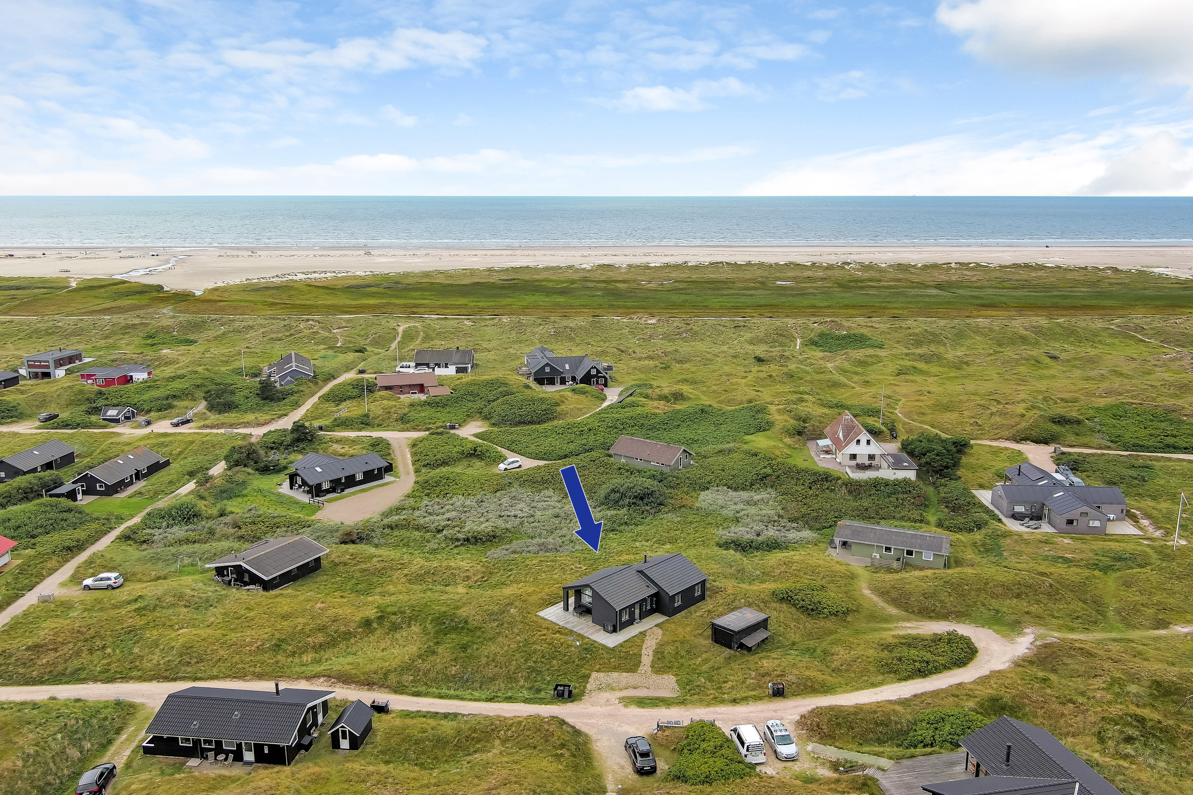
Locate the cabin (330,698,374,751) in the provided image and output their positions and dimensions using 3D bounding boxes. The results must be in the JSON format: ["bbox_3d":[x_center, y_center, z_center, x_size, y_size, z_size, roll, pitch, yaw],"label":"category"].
[{"bbox_3d":[-21.398,28.676,84.090,2.740,2.670,3.870,1,12,7],"label":"cabin"}]

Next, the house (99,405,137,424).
[{"bbox_3d":[-96.133,3.219,194.189,5.000,2.800,5.600,3,12,12],"label":"house"}]

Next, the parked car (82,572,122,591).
[{"bbox_3d":[-59.617,22.195,115.969,4.500,1.670,1.890,0,12,1],"label":"parked car"}]

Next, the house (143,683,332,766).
[{"bbox_3d":[-32.350,28.720,87.710,13.600,4.300,9.650,2,12,8],"label":"house"}]

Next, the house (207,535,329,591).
[{"bbox_3d":[-40.365,20.063,118.705,10.200,3.400,10.100,7,14,28],"label":"house"}]

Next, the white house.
[{"bbox_3d":[47.480,8.170,171.740,13.000,6.500,24.200,1,12,3],"label":"white house"}]

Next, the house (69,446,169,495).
[{"bbox_3d":[-78.401,11.738,158.408,7.050,4.040,17.180,1,12,5],"label":"house"}]

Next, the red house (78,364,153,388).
[{"bbox_3d":[-118.820,-5.429,236.830,16.450,3.550,12.390,0,12,0],"label":"red house"}]

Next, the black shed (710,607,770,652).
[{"bbox_3d":[15.588,24.612,101.605,5.560,2.320,4.300,-11,16,-41],"label":"black shed"}]

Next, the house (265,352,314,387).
[{"bbox_3d":[-77.680,-7.280,243.830,10.800,4.700,23.700,-4,13,-17],"label":"house"}]

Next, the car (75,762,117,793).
[{"bbox_3d":[-41.500,31.600,79.600,1.860,1.550,4.650,-2,12,-10],"label":"car"}]

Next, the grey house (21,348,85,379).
[{"bbox_3d":[-138.280,-8.410,245.520,7.700,5.200,13.100,1,12,2],"label":"grey house"}]

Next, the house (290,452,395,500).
[{"bbox_3d":[-43.220,11.770,158.200,11.600,4.100,16.300,10,16,40],"label":"house"}]

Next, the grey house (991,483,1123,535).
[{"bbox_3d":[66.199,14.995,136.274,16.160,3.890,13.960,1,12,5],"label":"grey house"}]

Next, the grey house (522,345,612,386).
[{"bbox_3d":[-8.140,-7.690,240.950,19.500,6.700,24.000,-2,12,-9],"label":"grey house"}]

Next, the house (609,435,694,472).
[{"bbox_3d":[9.456,9.477,163.365,12.750,4.100,6.970,9,15,38],"label":"house"}]

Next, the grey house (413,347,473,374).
[{"bbox_3d":[-39.400,-9.670,249.290,14.600,5.100,11.000,0,12,0],"label":"grey house"}]

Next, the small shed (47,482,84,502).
[{"bbox_3d":[-79.720,14.760,144.490,2.600,2.350,4.350,1,12,5],"label":"small shed"}]

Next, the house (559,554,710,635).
[{"bbox_3d":[4.483,21.298,108.418,9.890,4.570,13.370,11,16,42],"label":"house"}]

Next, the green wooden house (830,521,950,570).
[{"bbox_3d":[39.400,19.020,127.510,14.400,3.300,7.700,5,13,22],"label":"green wooden house"}]

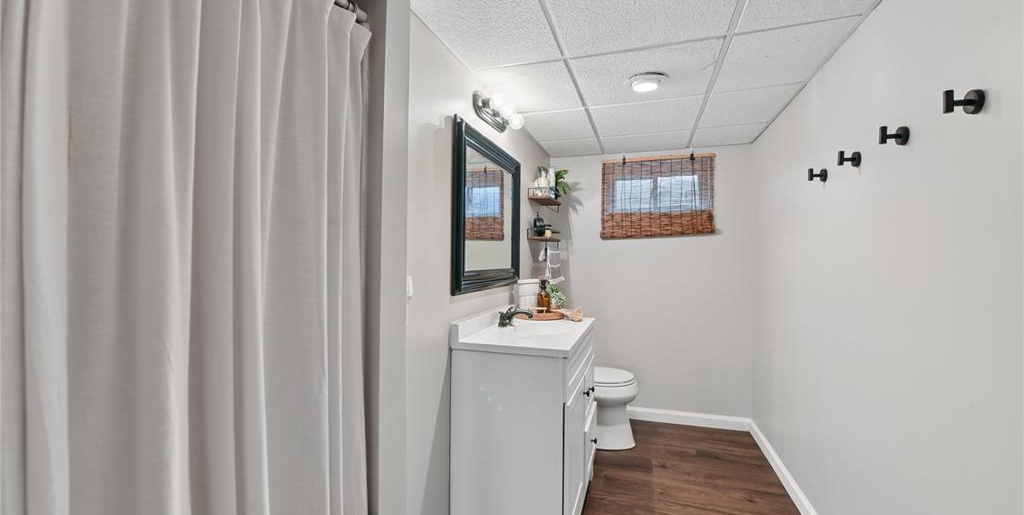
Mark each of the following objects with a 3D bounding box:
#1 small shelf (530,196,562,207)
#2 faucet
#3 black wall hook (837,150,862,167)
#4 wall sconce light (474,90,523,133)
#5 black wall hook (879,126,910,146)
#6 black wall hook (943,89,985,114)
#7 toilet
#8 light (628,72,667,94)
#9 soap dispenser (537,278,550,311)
[{"bbox_3d":[0.237,-0.404,2.808,0.145,0.026,0.362,0,0,19],"label":"small shelf"},{"bbox_3d":[0.019,0.291,1.940,0.175,0.087,0.160,0,0,19],"label":"faucet"},{"bbox_3d":[1.214,-0.356,1.439,0.059,0.050,0.050,0,0,19],"label":"black wall hook"},{"bbox_3d":[-0.040,-0.730,2.005,0.135,0.105,0.445,0,0,19],"label":"wall sconce light"},{"bbox_3d":[1.126,-0.360,1.179,0.059,0.050,0.050,0,0,19],"label":"black wall hook"},{"bbox_3d":[1.039,-0.360,0.921,0.059,0.050,0.050,0,0,19],"label":"black wall hook"},{"bbox_3d":[0.509,0.867,2.737,0.695,0.750,0.440,0,0,19],"label":"toilet"},{"bbox_3d":[0.623,-0.815,1.831,0.176,0.035,0.176,0,0,19],"label":"light"},{"bbox_3d":[0.175,0.226,2.209,0.076,0.191,0.075,0,0,19],"label":"soap dispenser"}]

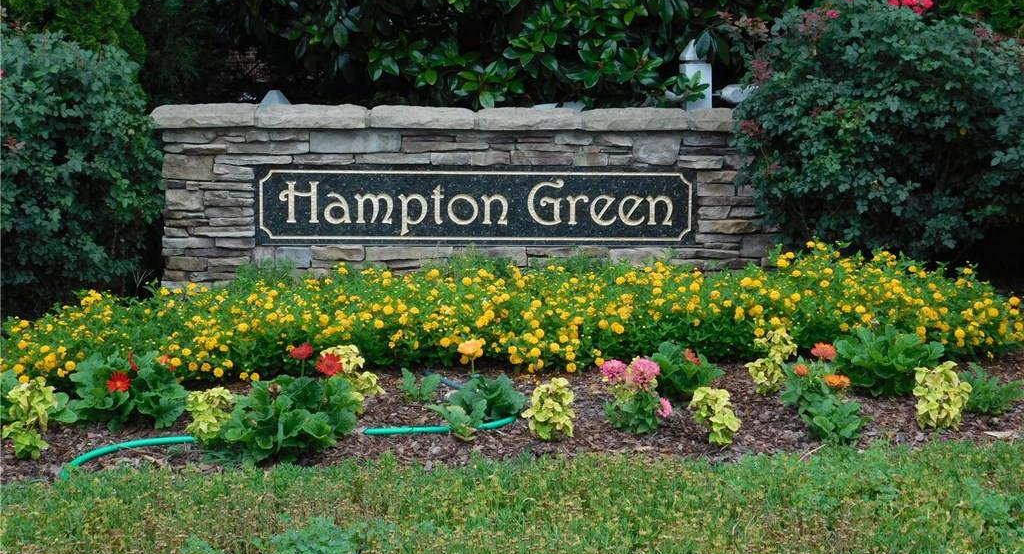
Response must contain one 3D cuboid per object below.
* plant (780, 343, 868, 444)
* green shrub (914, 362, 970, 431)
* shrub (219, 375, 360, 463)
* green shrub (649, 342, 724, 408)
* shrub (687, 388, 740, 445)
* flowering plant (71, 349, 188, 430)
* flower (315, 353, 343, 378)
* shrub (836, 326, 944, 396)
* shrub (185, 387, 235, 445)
[{"bbox_3d":[1.222,0.456,5.900,0.345,0.360,0.320,1,6,0],"label":"plant"},{"bbox_3d":[1.735,0.482,6.080,0.225,0.265,0.205,1,6,0],"label":"green shrub"},{"bbox_3d":[-0.844,0.540,5.720,0.530,0.300,0.460,1,6,0],"label":"shrub"},{"bbox_3d":[0.768,0.427,6.600,0.325,0.250,0.310,1,6,0],"label":"green shrub"},{"bbox_3d":[0.783,0.539,5.830,0.200,0.210,0.185,1,6,0],"label":"shrub"},{"bbox_3d":[-1.576,0.466,6.200,0.475,0.290,0.410,1,6,0],"label":"flowering plant"},{"bbox_3d":[-0.645,0.311,5.300,0.096,0.081,0.040,0,7,0],"label":"flower"},{"bbox_3d":[1.589,0.356,6.350,0.454,0.269,0.420,0,7,0],"label":"shrub"},{"bbox_3d":[-1.090,0.506,5.470,0.192,0.196,0.180,0,7,0],"label":"shrub"}]

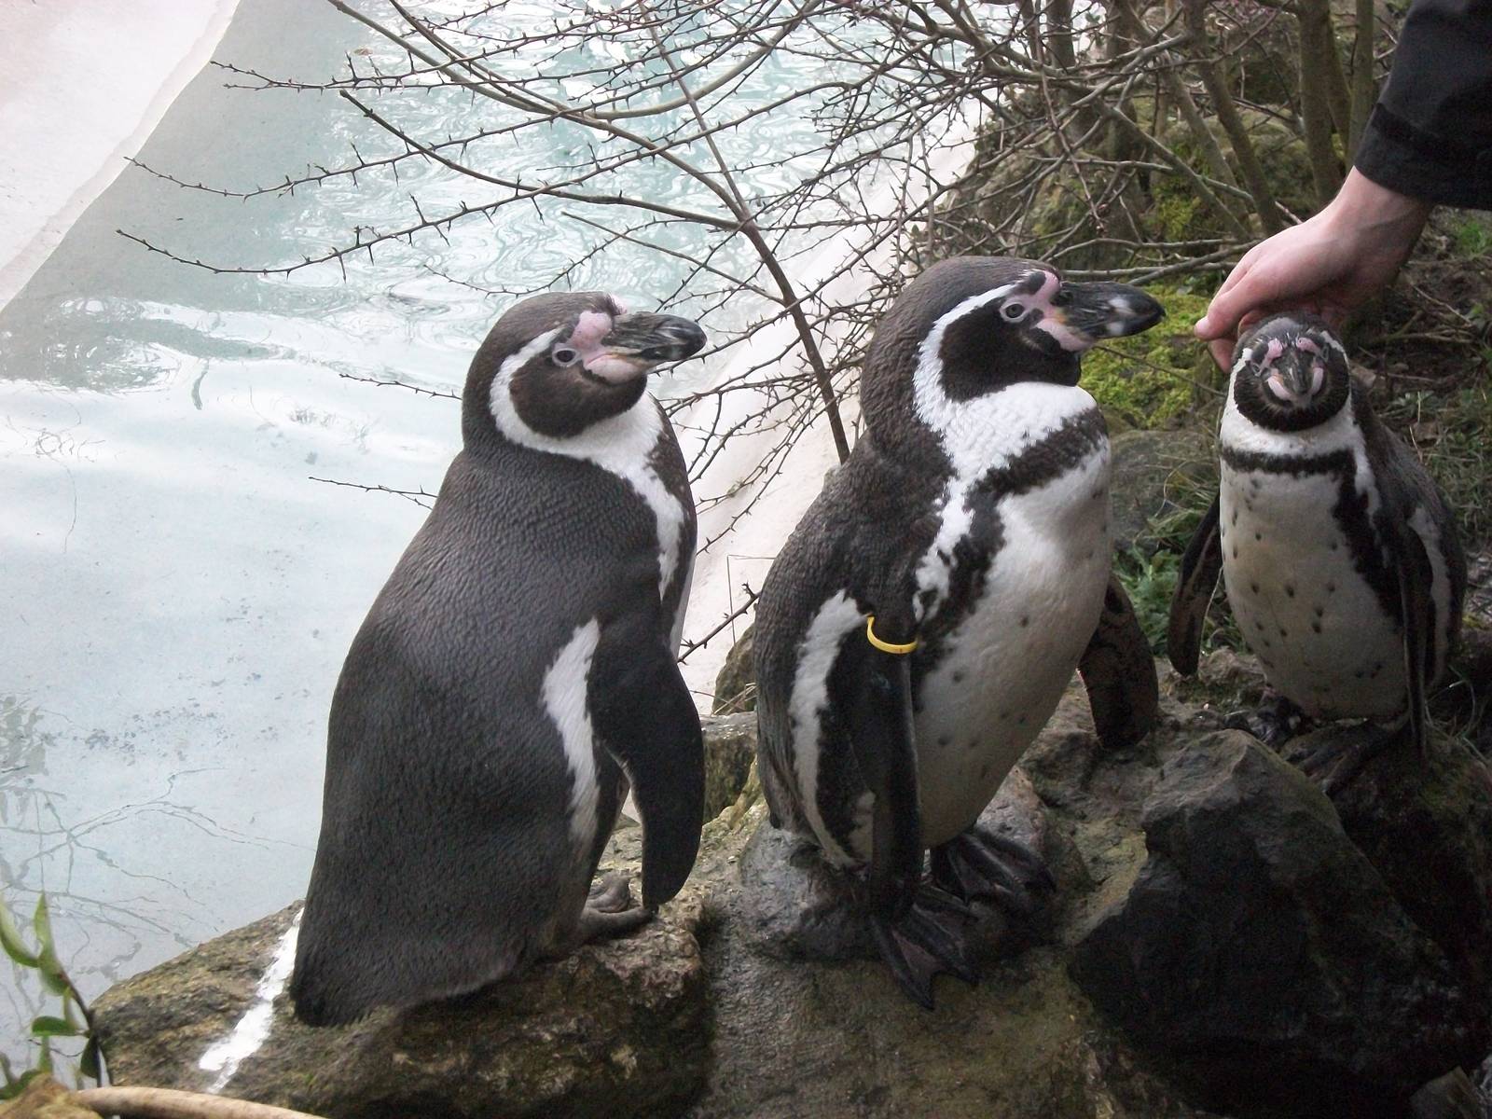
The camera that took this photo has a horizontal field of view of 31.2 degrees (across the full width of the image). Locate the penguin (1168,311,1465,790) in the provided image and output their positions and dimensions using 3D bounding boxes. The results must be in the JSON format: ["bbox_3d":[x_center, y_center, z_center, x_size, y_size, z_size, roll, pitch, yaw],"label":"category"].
[{"bbox_3d":[0.465,-0.011,2.150,0.230,0.380,0.225,11,23,26],"label":"penguin"}]

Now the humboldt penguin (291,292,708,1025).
[{"bbox_3d":[-0.157,0.059,1.680,0.280,0.455,0.205,-11,23,-26],"label":"humboldt penguin"}]

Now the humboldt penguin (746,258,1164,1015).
[{"bbox_3d":[0.135,0.044,1.710,0.265,0.470,0.230,13,25,31],"label":"humboldt penguin"}]

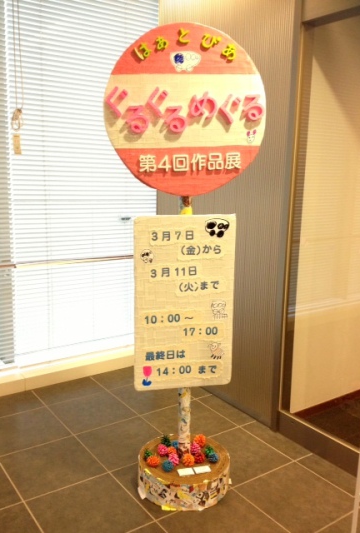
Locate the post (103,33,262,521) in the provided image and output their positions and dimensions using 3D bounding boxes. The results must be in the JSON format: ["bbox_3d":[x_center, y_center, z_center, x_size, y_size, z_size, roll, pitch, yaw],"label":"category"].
[{"bbox_3d":[0.019,0.029,2.283,0.652,1.960,0.417,-2,12,-9],"label":"post"}]

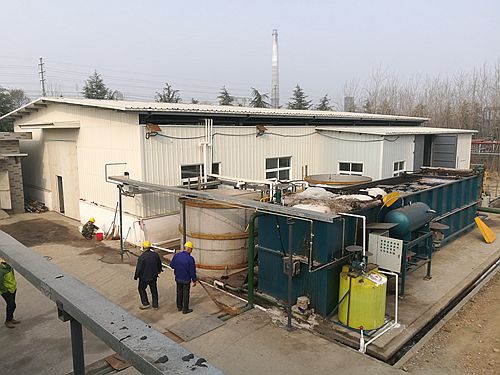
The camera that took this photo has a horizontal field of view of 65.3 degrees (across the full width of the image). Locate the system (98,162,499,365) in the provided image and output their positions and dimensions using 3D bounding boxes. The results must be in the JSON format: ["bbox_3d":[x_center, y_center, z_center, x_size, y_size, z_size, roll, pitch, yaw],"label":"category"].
[{"bbox_3d":[3.819,0.857,15.119,8.700,2.800,13.600,8,12,44],"label":"system"}]

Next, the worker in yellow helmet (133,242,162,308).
[{"bbox_3d":[-2.582,2.206,9.879,0.660,1.730,0.480,-2,9,-11],"label":"worker in yellow helmet"}]

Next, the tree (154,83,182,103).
[{"bbox_3d":[-9.710,-7.431,46.387,5.500,10.030,5.500,0,9,0],"label":"tree"}]

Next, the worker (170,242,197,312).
[{"bbox_3d":[-1.656,2.219,9.665,0.620,1.760,0.480,2,9,17],"label":"worker"}]

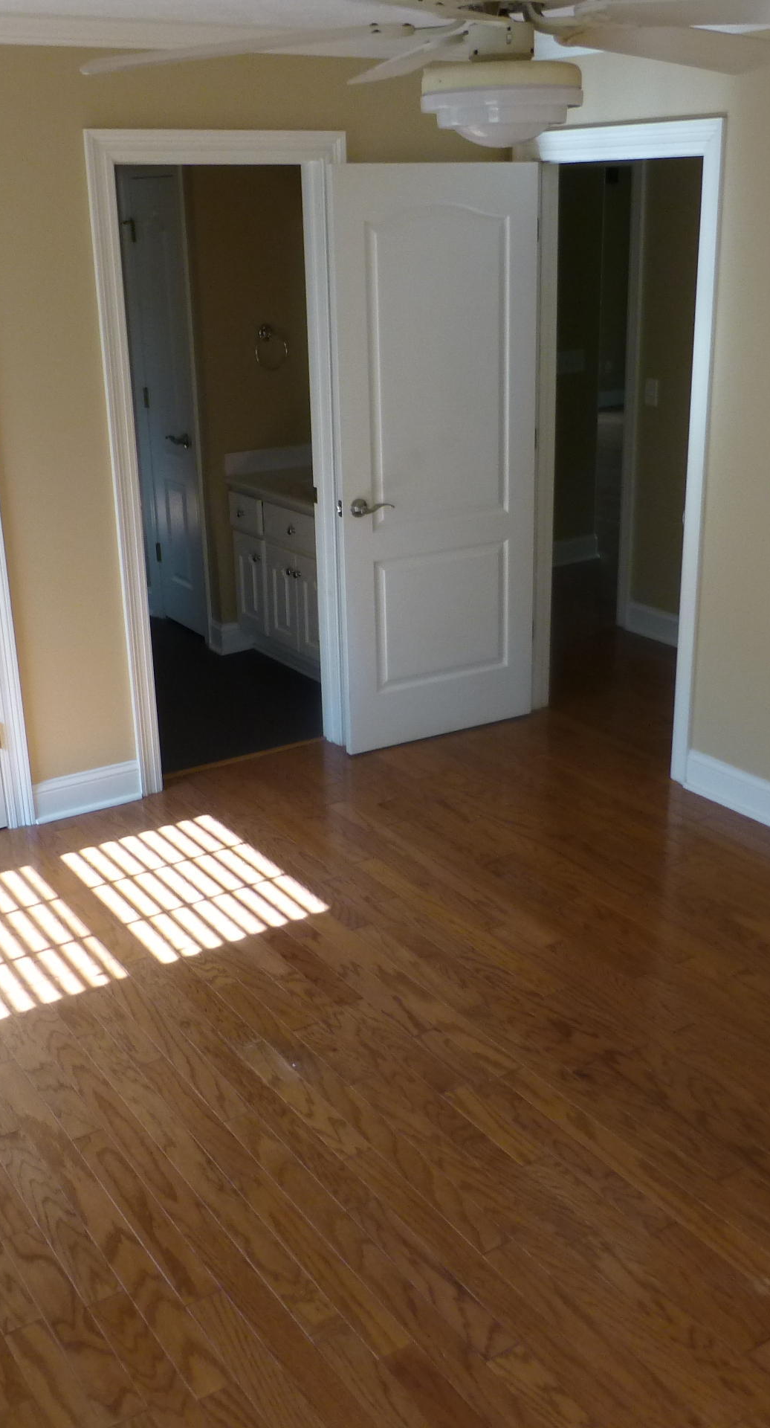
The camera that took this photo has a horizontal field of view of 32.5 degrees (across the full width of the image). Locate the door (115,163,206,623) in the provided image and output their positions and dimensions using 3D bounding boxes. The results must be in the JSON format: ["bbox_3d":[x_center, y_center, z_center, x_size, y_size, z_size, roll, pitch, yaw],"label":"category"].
[{"bbox_3d":[-0.980,-1.386,6.151,0.045,2.035,0.460,-14,24,-31],"label":"door"}]

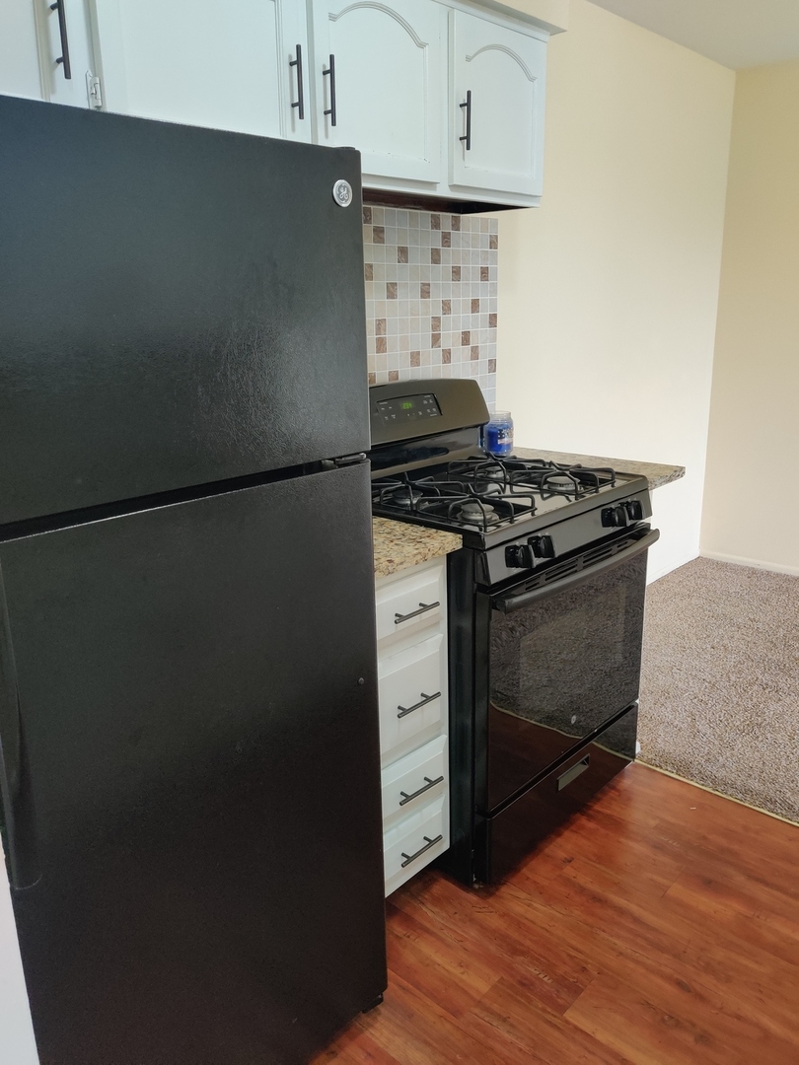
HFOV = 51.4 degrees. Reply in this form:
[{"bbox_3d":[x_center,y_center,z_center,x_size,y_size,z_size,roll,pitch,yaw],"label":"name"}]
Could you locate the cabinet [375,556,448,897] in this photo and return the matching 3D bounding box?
[{"bbox_3d":[-0.204,0.435,2.090,0.633,0.852,0.295,13,21,41],"label":"cabinet"}]

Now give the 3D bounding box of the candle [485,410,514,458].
[{"bbox_3d":[0.341,-0.332,2.800,0.096,0.143,0.096,-1,16,0],"label":"candle"}]

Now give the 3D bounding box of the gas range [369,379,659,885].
[{"bbox_3d":[0.228,0.200,2.362,0.734,1.165,0.751,13,21,41],"label":"gas range"}]

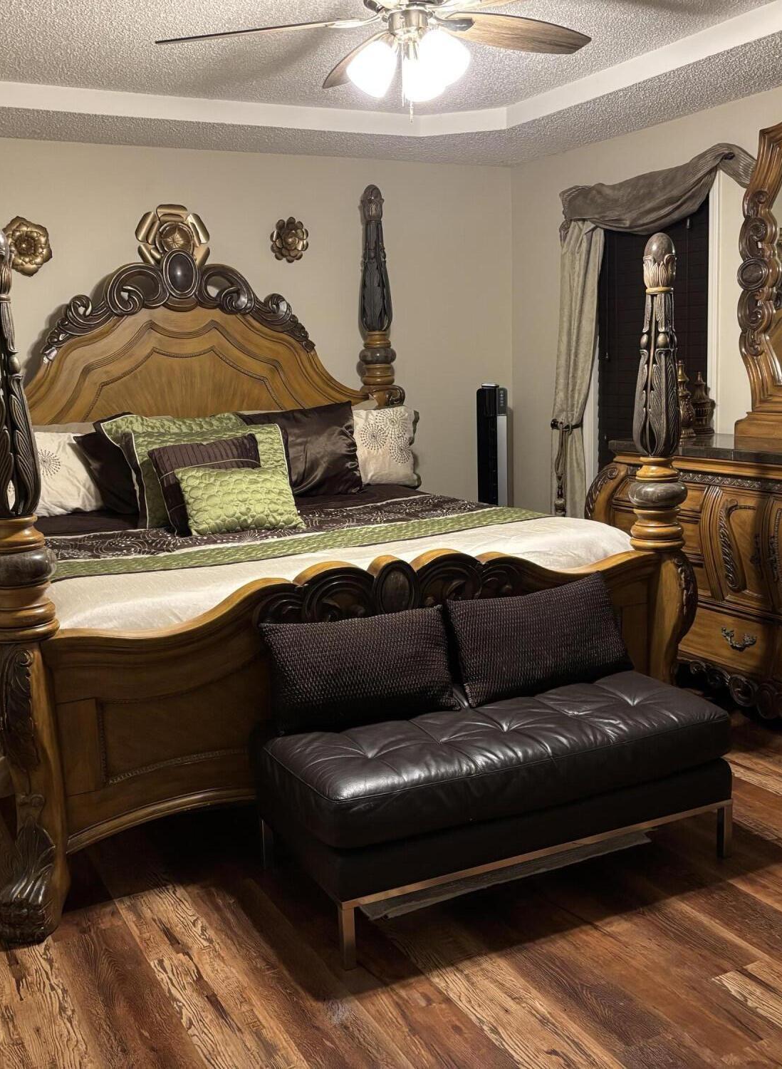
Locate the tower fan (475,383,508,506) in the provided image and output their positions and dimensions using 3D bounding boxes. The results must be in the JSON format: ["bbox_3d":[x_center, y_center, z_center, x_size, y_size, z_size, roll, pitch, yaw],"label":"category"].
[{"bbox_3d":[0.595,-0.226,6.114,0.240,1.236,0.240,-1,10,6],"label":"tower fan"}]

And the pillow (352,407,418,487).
[{"bbox_3d":[-0.095,-0.428,5.266,0.470,0.400,0.160,-6,-10,-24],"label":"pillow"}]

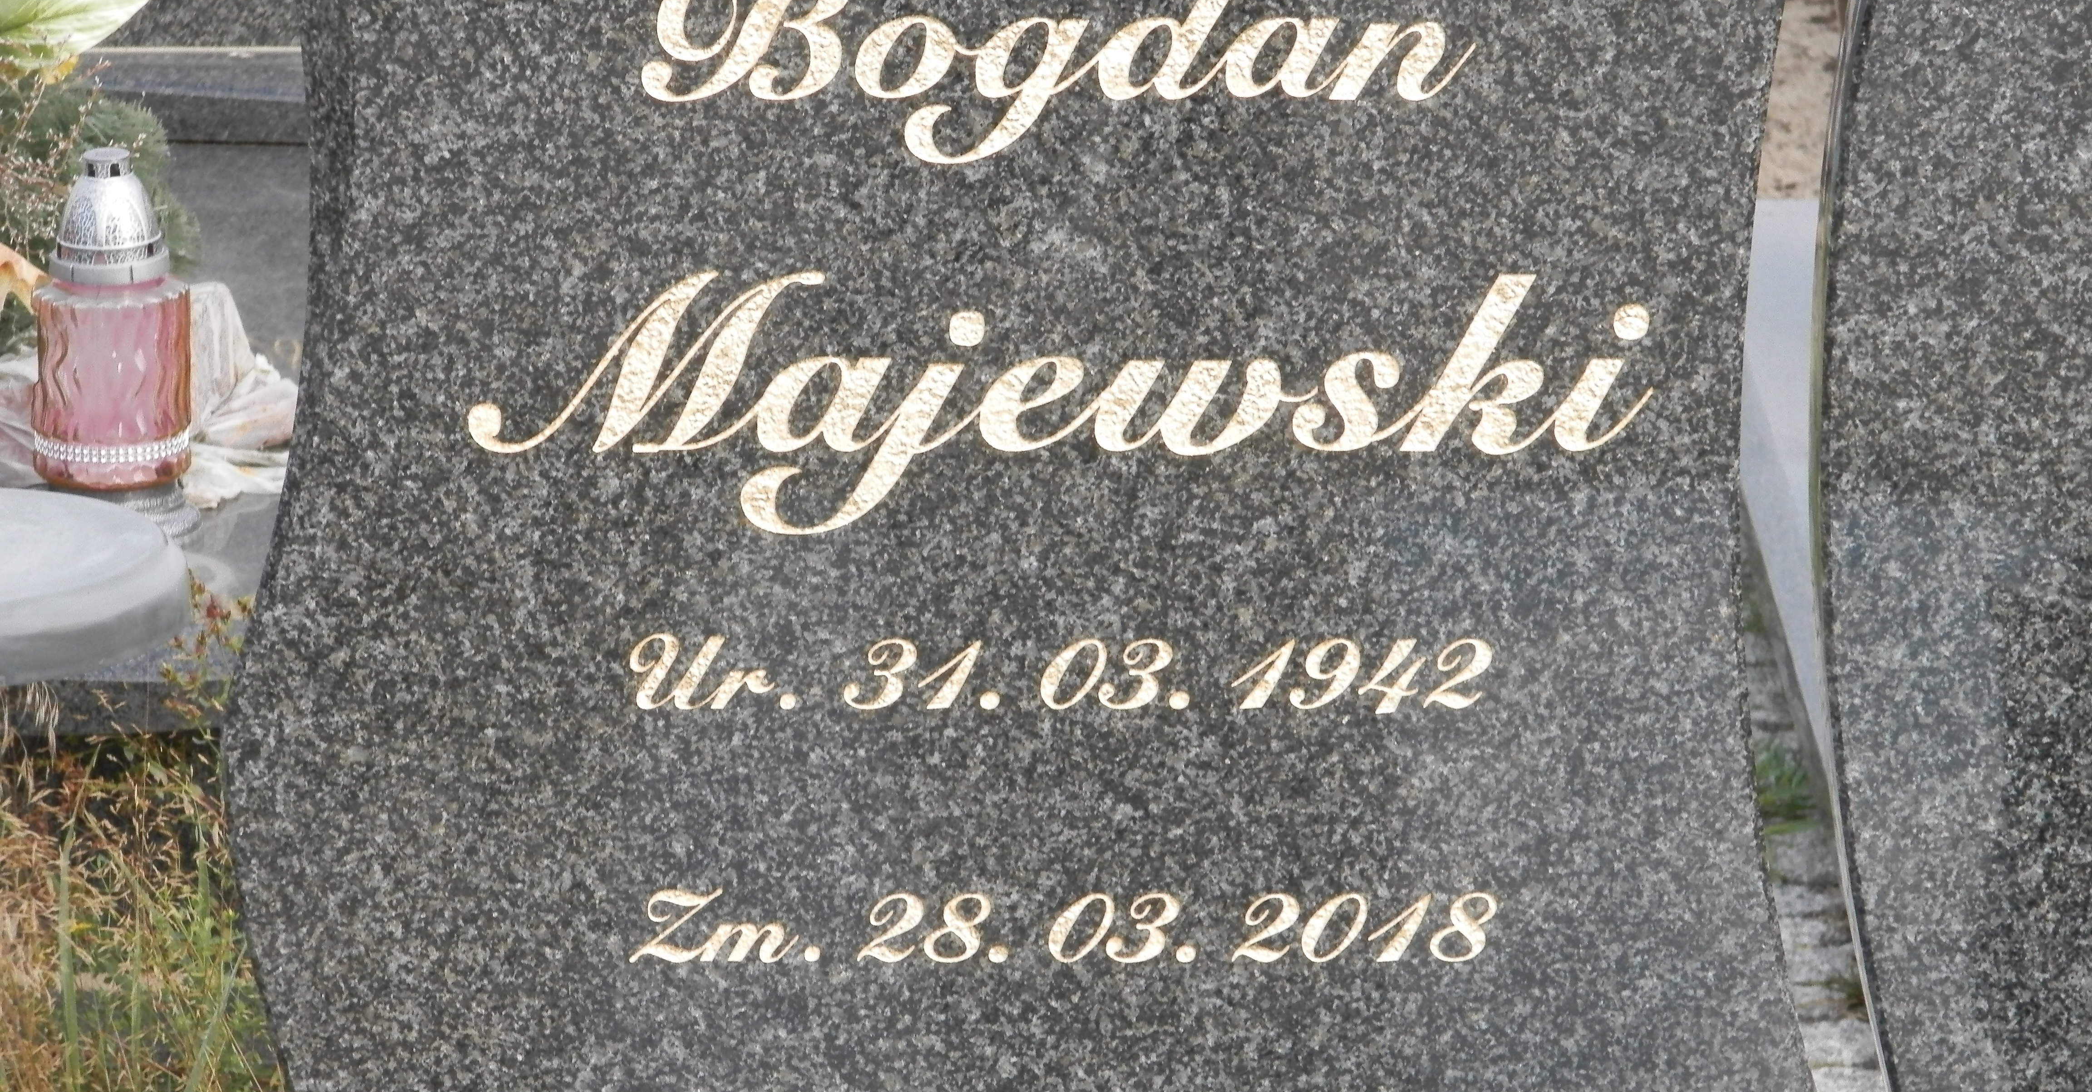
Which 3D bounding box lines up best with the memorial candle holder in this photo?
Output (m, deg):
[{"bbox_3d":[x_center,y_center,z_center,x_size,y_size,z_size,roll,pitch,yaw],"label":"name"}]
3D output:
[{"bbox_3d":[-0.592,-0.132,5.050,0.109,0.238,0.109,0,15,0],"label":"memorial candle holder"}]

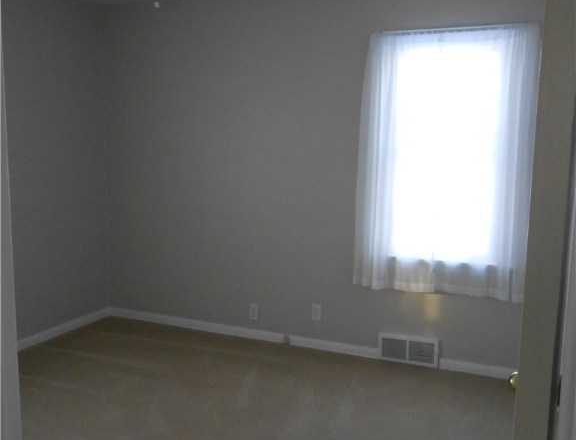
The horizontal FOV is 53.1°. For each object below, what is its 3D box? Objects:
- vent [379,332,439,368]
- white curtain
[{"bbox_3d":[0.793,0.857,3.795,0.392,0.180,0.030,4,8,22],"label":"vent"},{"bbox_3d":[0.955,-0.336,3.539,1.042,1.594,0.101,4,8,22],"label":"white curtain"}]

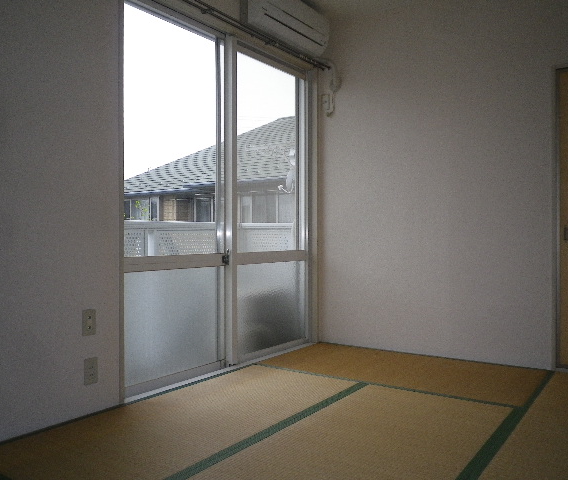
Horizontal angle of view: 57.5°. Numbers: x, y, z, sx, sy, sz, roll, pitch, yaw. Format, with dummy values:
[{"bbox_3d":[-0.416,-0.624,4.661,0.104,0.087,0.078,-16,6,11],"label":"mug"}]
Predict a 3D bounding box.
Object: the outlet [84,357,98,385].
[{"bbox_3d":[-0.911,0.624,2.455,0.010,0.120,0.071,0,0,36],"label":"outlet"}]

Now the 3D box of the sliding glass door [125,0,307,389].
[{"bbox_3d":[-0.316,-0.233,3.378,0.100,2.090,1.780,0,0,36],"label":"sliding glass door"}]

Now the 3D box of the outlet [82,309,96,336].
[{"bbox_3d":[-0.917,0.392,2.448,0.010,0.120,0.071,0,0,36],"label":"outlet"}]

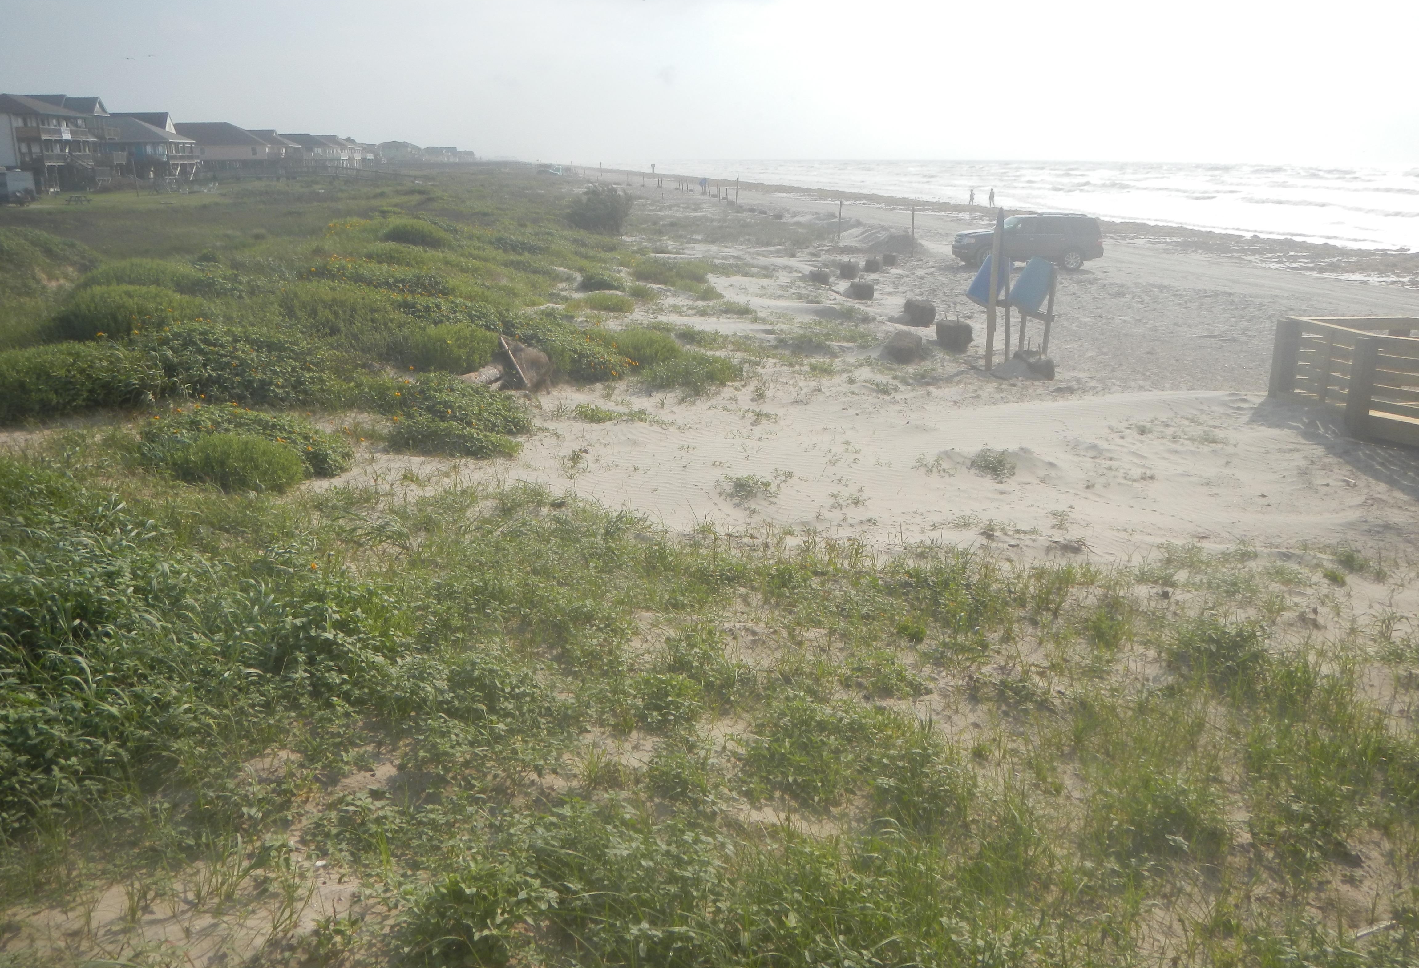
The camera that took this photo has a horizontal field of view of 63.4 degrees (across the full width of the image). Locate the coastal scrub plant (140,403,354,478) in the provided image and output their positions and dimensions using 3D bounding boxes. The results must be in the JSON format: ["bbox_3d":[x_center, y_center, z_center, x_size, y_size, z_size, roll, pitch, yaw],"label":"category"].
[{"bbox_3d":[-5.238,-0.558,12.861,2.250,0.630,1.500,-6,17,-22],"label":"coastal scrub plant"}]

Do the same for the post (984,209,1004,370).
[{"bbox_3d":[5.011,-3.395,20.131,0.130,2.795,0.130,4,16,13],"label":"post"}]

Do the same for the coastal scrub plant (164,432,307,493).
[{"bbox_3d":[-5.091,-0.321,12.226,1.430,0.520,1.150,-6,17,-22],"label":"coastal scrub plant"}]

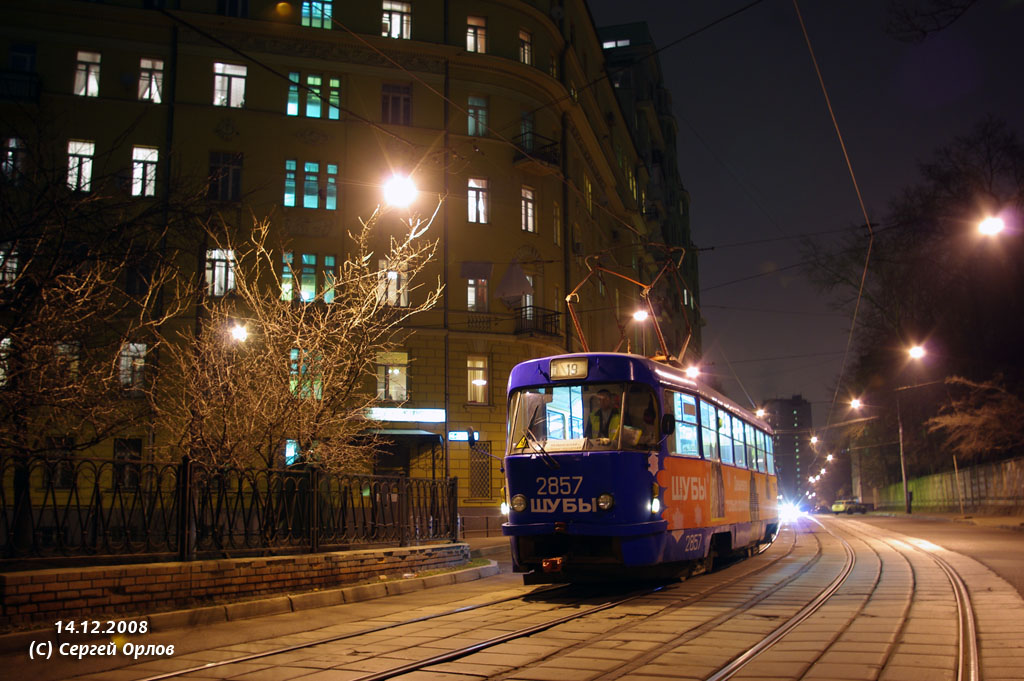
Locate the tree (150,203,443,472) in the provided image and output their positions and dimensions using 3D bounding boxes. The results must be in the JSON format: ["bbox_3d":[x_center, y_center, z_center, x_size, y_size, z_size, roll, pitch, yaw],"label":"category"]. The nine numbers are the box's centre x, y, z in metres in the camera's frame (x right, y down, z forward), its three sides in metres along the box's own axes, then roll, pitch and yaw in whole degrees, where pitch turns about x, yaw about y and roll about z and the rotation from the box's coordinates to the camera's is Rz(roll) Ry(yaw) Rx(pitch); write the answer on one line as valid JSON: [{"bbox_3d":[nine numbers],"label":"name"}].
[{"bbox_3d":[-3.263,0.500,14.629,4.500,5.400,4.200,3,-10,-16],"label":"tree"}]

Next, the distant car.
[{"bbox_3d":[33.338,16.471,95.591,4.100,1.500,1.700,7,-12,-35],"label":"distant car"}]

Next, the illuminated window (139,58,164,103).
[{"bbox_3d":[-13.021,-9.365,34.804,0.800,1.680,0.200,3,-10,-16],"label":"illuminated window"}]

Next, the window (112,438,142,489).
[{"bbox_3d":[-13.388,4.299,33.690,0.916,1.727,0.200,2,-10,-14],"label":"window"}]

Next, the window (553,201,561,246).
[{"bbox_3d":[1.857,-4.882,40.321,0.200,1.950,0.880,-4,-11,24],"label":"window"}]

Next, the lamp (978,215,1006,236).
[{"bbox_3d":[14.397,-3.453,29.013,0.750,0.300,0.350,-3,-10,17],"label":"lamp"}]

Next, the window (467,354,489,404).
[{"bbox_3d":[-1.295,1.464,36.281,0.880,1.900,0.200,4,-11,-22],"label":"window"}]

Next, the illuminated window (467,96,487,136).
[{"bbox_3d":[-1.382,-9.102,39.264,0.871,1.694,0.200,4,-10,-21],"label":"illuminated window"}]

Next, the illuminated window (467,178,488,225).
[{"bbox_3d":[-1.361,-5.583,38.674,0.882,1.893,0.200,4,-10,-21],"label":"illuminated window"}]

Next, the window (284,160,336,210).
[{"bbox_3d":[-7.679,-5.930,36.919,1.961,1.851,0.200,2,-10,-14],"label":"window"}]

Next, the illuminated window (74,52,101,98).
[{"bbox_3d":[-15.584,-9.790,35.499,0.832,1.734,0.200,2,-10,-14],"label":"illuminated window"}]

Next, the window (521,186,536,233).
[{"bbox_3d":[0.660,-5.241,38.658,0.880,1.920,0.200,9,-14,-43],"label":"window"}]

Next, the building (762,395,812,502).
[{"bbox_3d":[124.769,50.639,436.672,21.500,48.005,19.000,-3,-10,16],"label":"building"}]

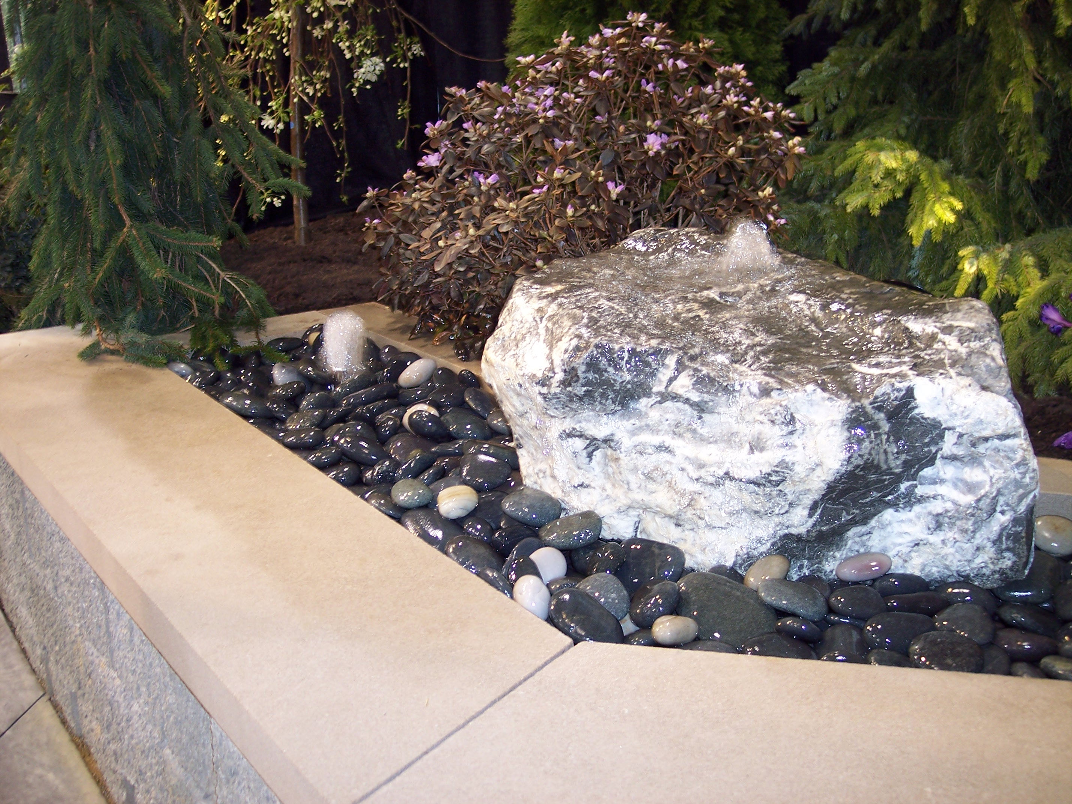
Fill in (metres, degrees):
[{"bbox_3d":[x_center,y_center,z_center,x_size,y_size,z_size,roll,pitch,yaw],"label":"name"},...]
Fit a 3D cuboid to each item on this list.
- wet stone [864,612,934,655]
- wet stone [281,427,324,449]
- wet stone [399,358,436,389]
[{"bbox_3d":[0.505,0.323,1.681,0.102,0.051,0.081,-4,23,-9],"label":"wet stone"},{"bbox_3d":[-0.470,0.072,2.432,0.083,0.039,0.060,-9,23,-15],"label":"wet stone"},{"bbox_3d":[-0.256,-0.062,2.611,0.093,0.044,0.067,-35,29,-17],"label":"wet stone"}]

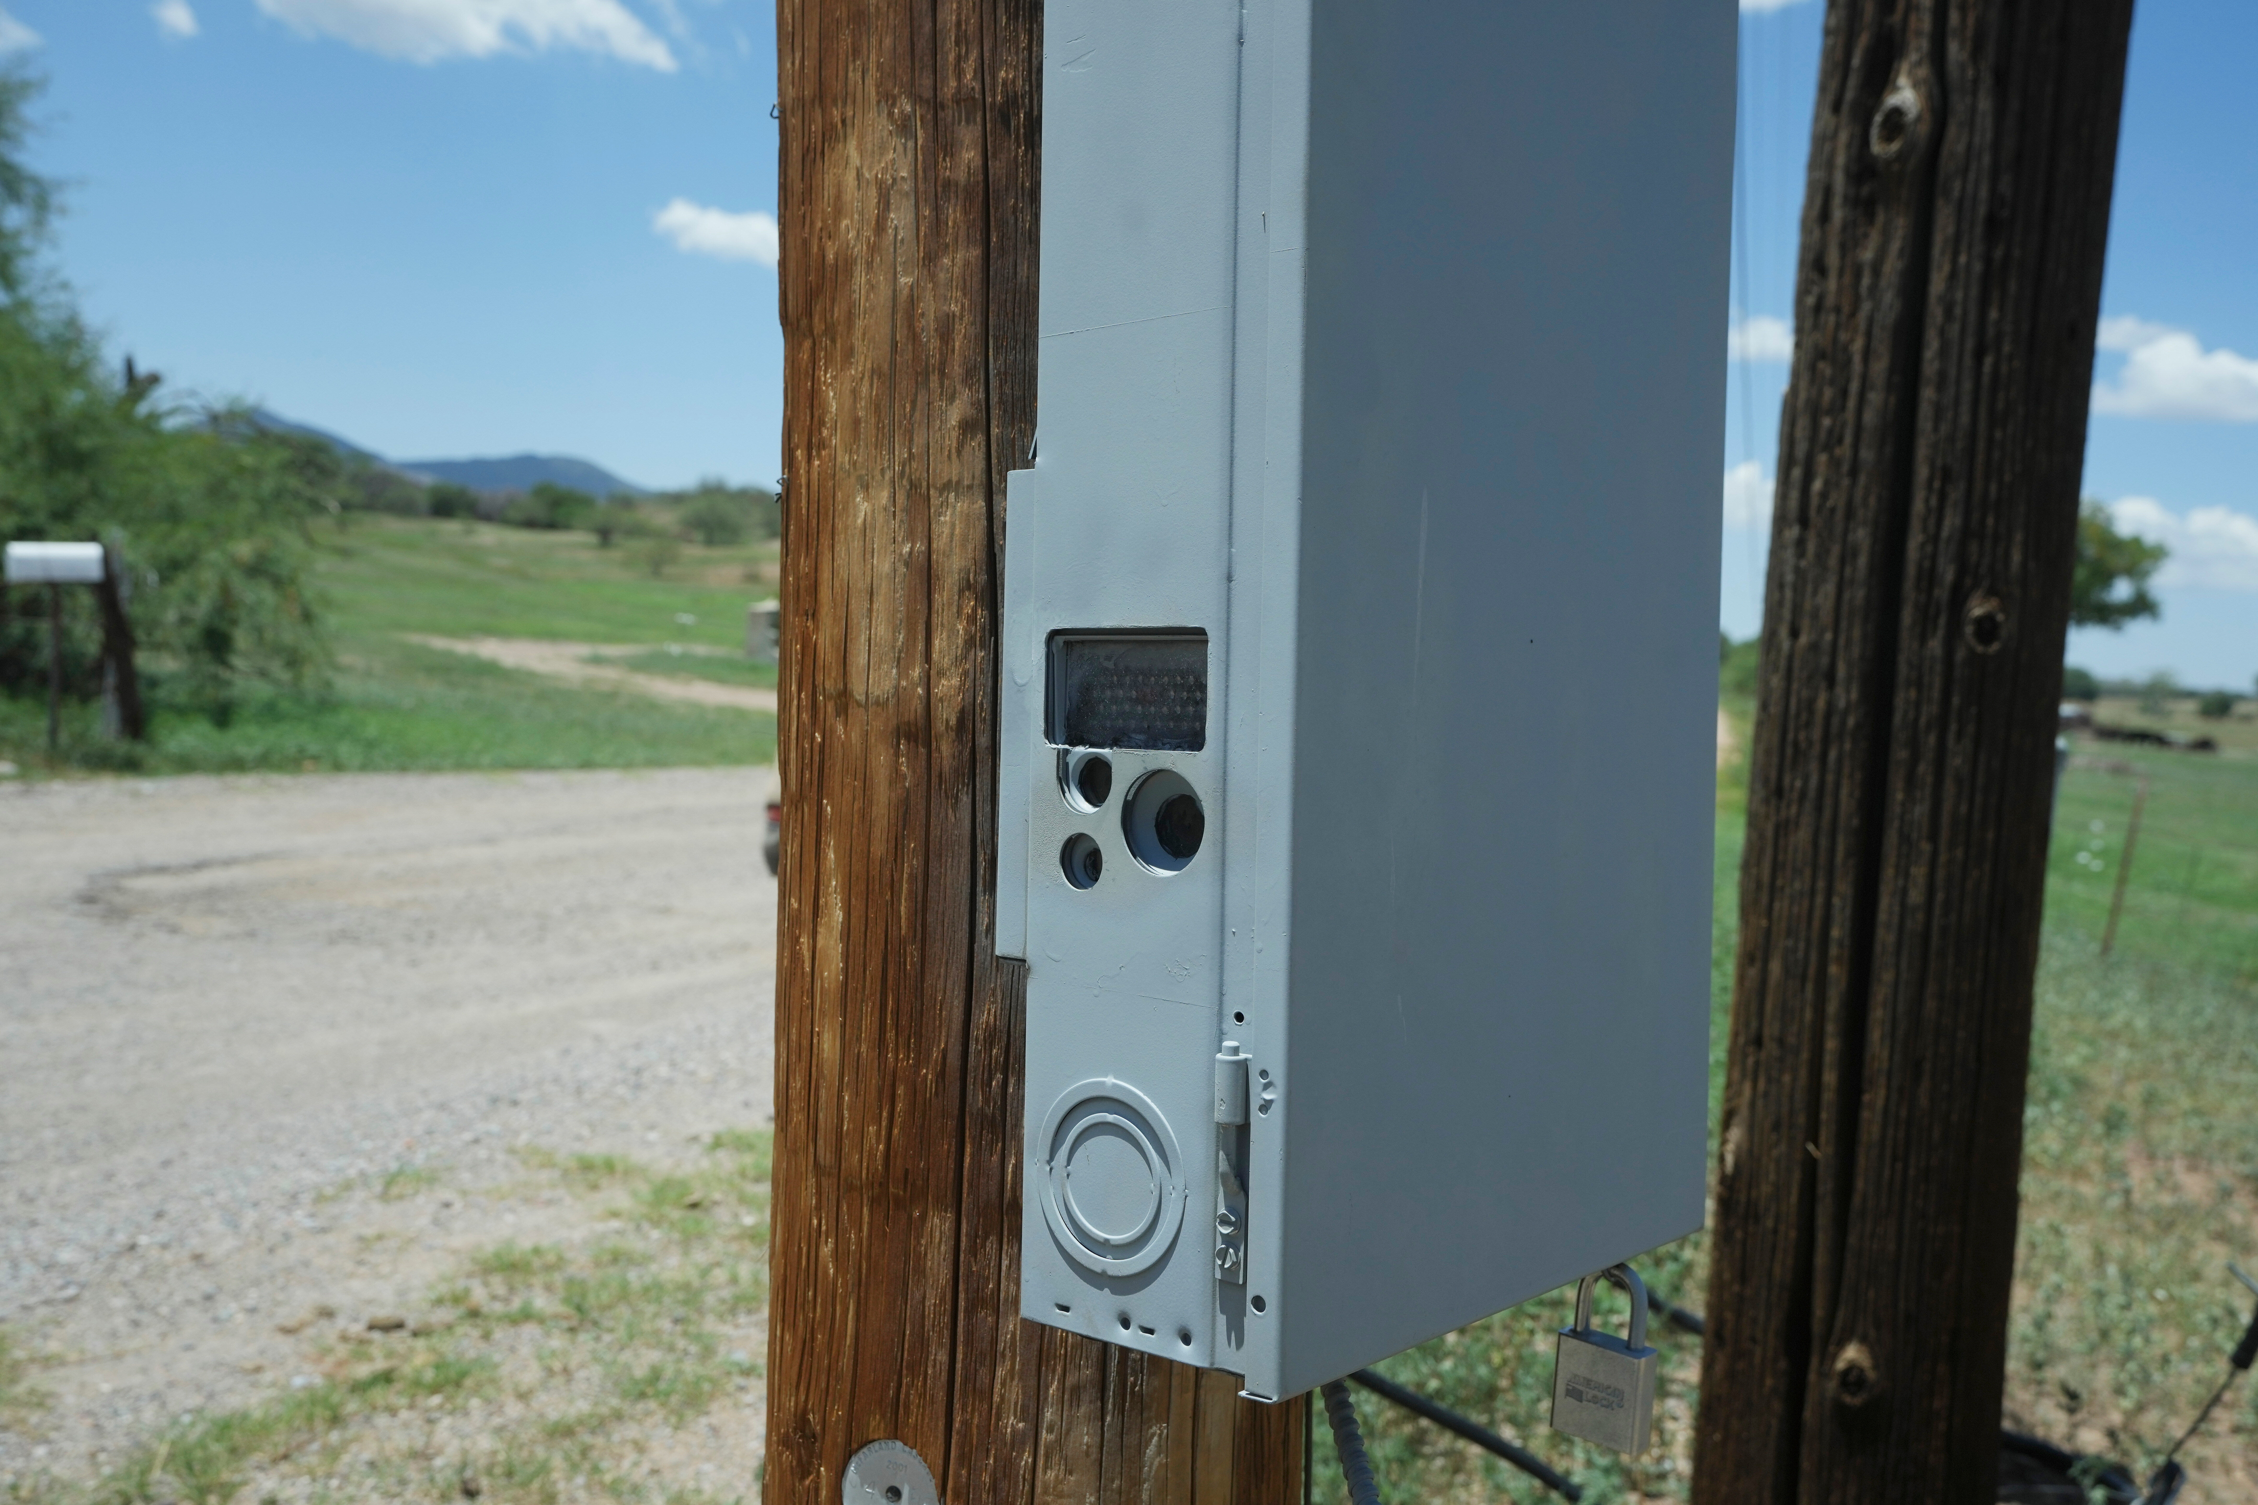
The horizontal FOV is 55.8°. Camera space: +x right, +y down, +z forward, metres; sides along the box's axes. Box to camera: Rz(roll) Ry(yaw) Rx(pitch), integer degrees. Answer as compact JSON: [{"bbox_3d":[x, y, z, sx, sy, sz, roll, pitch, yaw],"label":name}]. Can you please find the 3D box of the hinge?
[{"bbox_3d":[0.038,0.152,0.787,0.013,0.088,0.011,2,2,40],"label":"hinge"}]

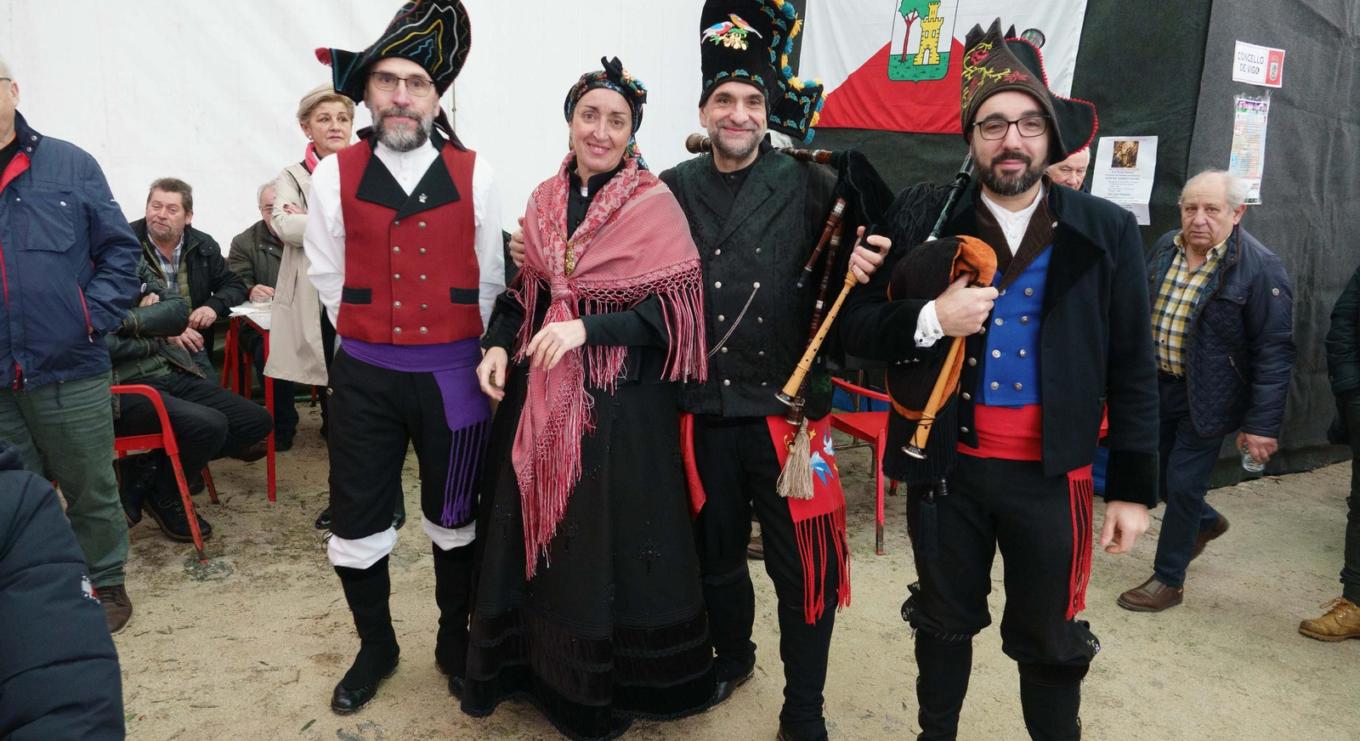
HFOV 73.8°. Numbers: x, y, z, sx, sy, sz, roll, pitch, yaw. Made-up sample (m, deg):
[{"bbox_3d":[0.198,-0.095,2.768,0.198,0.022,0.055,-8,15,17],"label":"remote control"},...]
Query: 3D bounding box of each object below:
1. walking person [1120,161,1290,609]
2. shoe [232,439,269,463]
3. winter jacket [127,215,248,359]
[{"bbox_3d":[1.890,0.032,3.320,0.680,1.520,0.600,-6,14,-33],"label":"walking person"},{"bbox_3d":[-2.018,0.384,4.294,0.110,0.110,0.280,-1,13,-8],"label":"shoe"},{"bbox_3d":[-2.251,-0.346,4.085,0.600,0.660,0.480,-6,14,-35],"label":"winter jacket"}]

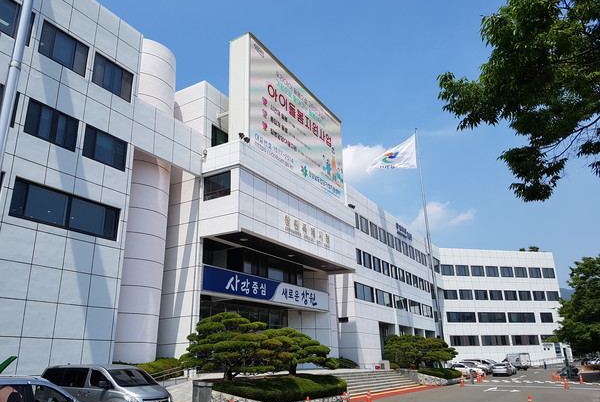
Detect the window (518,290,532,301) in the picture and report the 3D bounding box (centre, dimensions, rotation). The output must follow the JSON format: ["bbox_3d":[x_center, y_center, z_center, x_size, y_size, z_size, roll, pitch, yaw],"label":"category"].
[{"bbox_3d":[40.399,17.059,80.763,2.538,1.692,0.200,4,-21,-15],"label":"window"}]

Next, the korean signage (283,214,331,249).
[{"bbox_3d":[0.728,2.326,32.954,0.120,1.125,6.557,-13,-23,28],"label":"korean signage"}]

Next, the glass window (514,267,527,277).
[{"bbox_3d":[33.674,10.929,68.652,2.250,1.514,0.150,4,-20,-16],"label":"glass window"}]

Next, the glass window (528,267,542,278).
[{"bbox_3d":[43.376,13.313,83.067,2.636,1.855,0.200,4,-21,-15],"label":"glass window"}]

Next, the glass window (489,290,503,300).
[{"bbox_3d":[35.119,16.919,80.630,2.482,1.688,0.200,4,-21,-15],"label":"glass window"}]

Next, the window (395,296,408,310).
[{"bbox_3d":[10.825,10.996,48.277,0.150,1.355,4.317,-12,-22,28],"label":"window"}]

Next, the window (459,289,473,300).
[{"bbox_3d":[29.155,16.533,79.061,2.529,1.716,0.200,4,-21,-15],"label":"window"}]

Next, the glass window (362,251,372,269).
[{"bbox_3d":[7.598,6.740,50.746,0.200,1.640,2.185,-13,-23,29],"label":"glass window"}]

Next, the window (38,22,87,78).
[{"bbox_3d":[-11.599,-7.434,22.238,0.200,1.820,2.399,-13,-23,29],"label":"window"}]

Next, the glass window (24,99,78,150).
[{"bbox_3d":[-11.448,-3.434,20.851,0.200,1.673,2.412,-13,-23,29],"label":"glass window"}]

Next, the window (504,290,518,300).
[{"bbox_3d":[36.675,16.495,78.337,2.512,1.624,0.150,3,-20,-14],"label":"window"}]

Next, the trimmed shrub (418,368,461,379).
[{"bbox_3d":[11.378,13.970,36.500,2.400,0.800,4.200,-13,-23,28],"label":"trimmed shrub"}]

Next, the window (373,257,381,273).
[{"bbox_3d":[8.641,7.214,50.604,0.150,1.572,2.221,-13,-23,28],"label":"window"}]

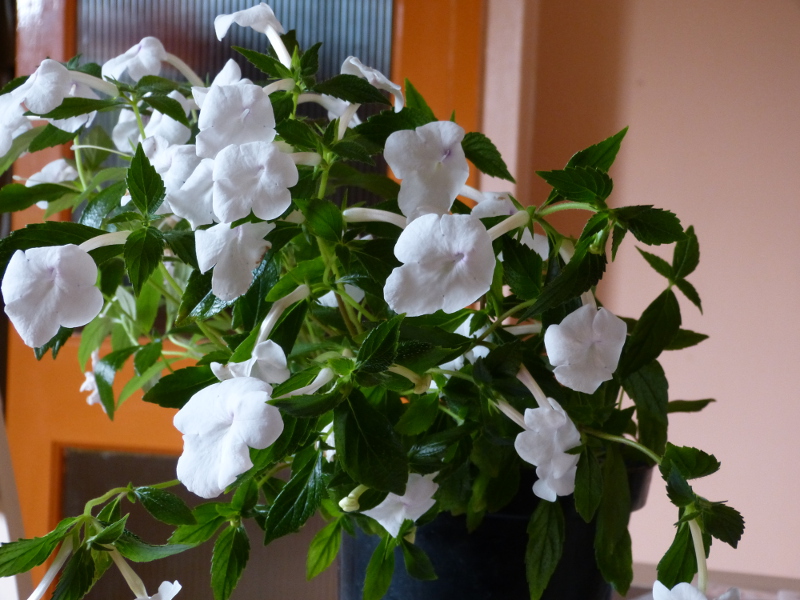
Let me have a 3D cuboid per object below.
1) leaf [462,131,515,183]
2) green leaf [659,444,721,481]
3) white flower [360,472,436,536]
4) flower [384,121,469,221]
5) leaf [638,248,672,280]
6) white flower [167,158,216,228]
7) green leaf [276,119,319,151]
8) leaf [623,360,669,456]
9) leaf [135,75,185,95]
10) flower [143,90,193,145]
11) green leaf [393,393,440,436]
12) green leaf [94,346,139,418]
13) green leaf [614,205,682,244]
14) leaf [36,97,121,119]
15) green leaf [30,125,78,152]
[{"bbox_3d":[0.041,-0.066,0.610,0.035,0.008,0.020,41,44,16],"label":"leaf"},{"bbox_3d":[0.145,0.081,0.647,0.029,0.020,0.010,-2,-33,10],"label":"green leaf"},{"bbox_3d":[0.001,0.098,0.625,0.040,0.035,0.016,-4,14,7],"label":"white flower"},{"bbox_3d":[0.013,-0.063,0.635,0.041,0.050,0.022,2,3,-6],"label":"flower"},{"bbox_3d":[0.138,-0.019,0.700,0.012,0.028,0.007,-44,7,37],"label":"leaf"},{"bbox_3d":[-0.106,-0.059,0.700,0.042,0.042,0.022,3,10,20],"label":"white flower"},{"bbox_3d":[-0.046,-0.075,0.590,0.024,0.008,0.017,27,34,-30],"label":"green leaf"},{"bbox_3d":[0.132,0.060,0.703,0.020,0.055,0.009,-12,-5,4],"label":"leaf"},{"bbox_3d":[-0.122,-0.108,0.660,0.027,0.008,0.017,-2,25,-33],"label":"leaf"},{"bbox_3d":[-0.135,-0.105,0.750,0.036,0.036,0.018,0,12,35],"label":"flower"},{"bbox_3d":[0.009,0.058,0.660,0.019,0.029,0.009,46,-6,-8],"label":"green leaf"},{"bbox_3d":[-0.172,0.050,0.780,0.020,0.045,0.015,11,-10,24],"label":"green leaf"},{"bbox_3d":[0.127,-0.038,0.660,0.039,0.009,0.021,18,45,15],"label":"green leaf"},{"bbox_3d":[-0.159,-0.096,0.645,0.042,0.011,0.018,6,6,0],"label":"leaf"},{"bbox_3d":[-0.191,-0.089,0.715,0.030,0.008,0.016,-31,56,-19],"label":"green leaf"}]

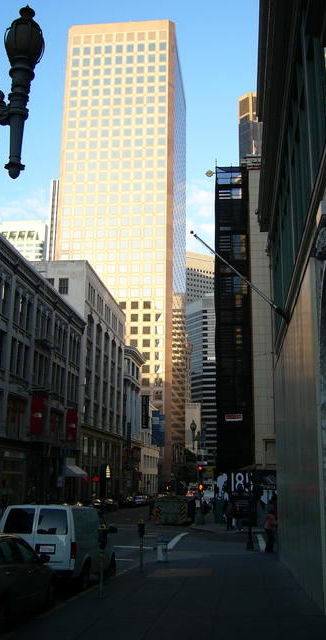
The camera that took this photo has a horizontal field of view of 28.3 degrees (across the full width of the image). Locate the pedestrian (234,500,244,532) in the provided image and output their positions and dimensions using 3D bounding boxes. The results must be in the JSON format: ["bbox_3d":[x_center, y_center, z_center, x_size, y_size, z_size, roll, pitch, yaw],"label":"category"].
[{"bbox_3d":[4.426,11.415,37.800,0.500,1.680,0.380,-1,-14,7],"label":"pedestrian"}]

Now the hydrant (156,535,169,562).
[{"bbox_3d":[-0.011,7.195,20.401,0.440,0.850,0.400,-1,-14,7],"label":"hydrant"}]

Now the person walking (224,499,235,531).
[{"bbox_3d":[3.874,11.388,37.802,0.550,1.700,0.380,-1,-14,7],"label":"person walking"}]

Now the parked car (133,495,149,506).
[{"bbox_3d":[-3.013,25.336,91.195,1.850,1.550,4.500,-1,-15,7],"label":"parked car"}]

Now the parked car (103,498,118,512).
[{"bbox_3d":[-6.124,19.938,70.183,1.800,1.450,4.500,-1,-15,7],"label":"parked car"}]

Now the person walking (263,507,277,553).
[{"bbox_3d":[4.263,8.382,25.800,0.500,1.680,0.380,-1,-14,7],"label":"person walking"}]

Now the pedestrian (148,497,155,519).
[{"bbox_3d":[-0.831,13.830,47.502,0.550,1.700,0.380,-1,-14,7],"label":"pedestrian"}]

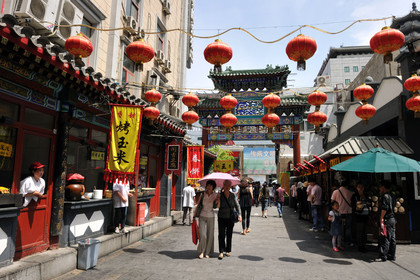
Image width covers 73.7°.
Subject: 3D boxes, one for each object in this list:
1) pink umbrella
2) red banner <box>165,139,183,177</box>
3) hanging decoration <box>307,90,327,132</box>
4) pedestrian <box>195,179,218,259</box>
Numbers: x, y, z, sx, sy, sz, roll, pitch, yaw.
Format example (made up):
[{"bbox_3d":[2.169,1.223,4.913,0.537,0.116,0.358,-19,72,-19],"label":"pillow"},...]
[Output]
[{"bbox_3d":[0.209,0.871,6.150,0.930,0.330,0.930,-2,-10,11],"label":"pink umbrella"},{"bbox_3d":[-1.383,0.680,10.701,0.680,1.418,0.080,-2,-10,11],"label":"red banner"},{"bbox_3d":[2.171,-0.571,5.670,0.360,0.850,0.360,0,-8,12],"label":"hanging decoration"},{"bbox_3d":[-0.056,1.665,5.986,0.500,1.600,0.360,1,-8,5],"label":"pedestrian"}]

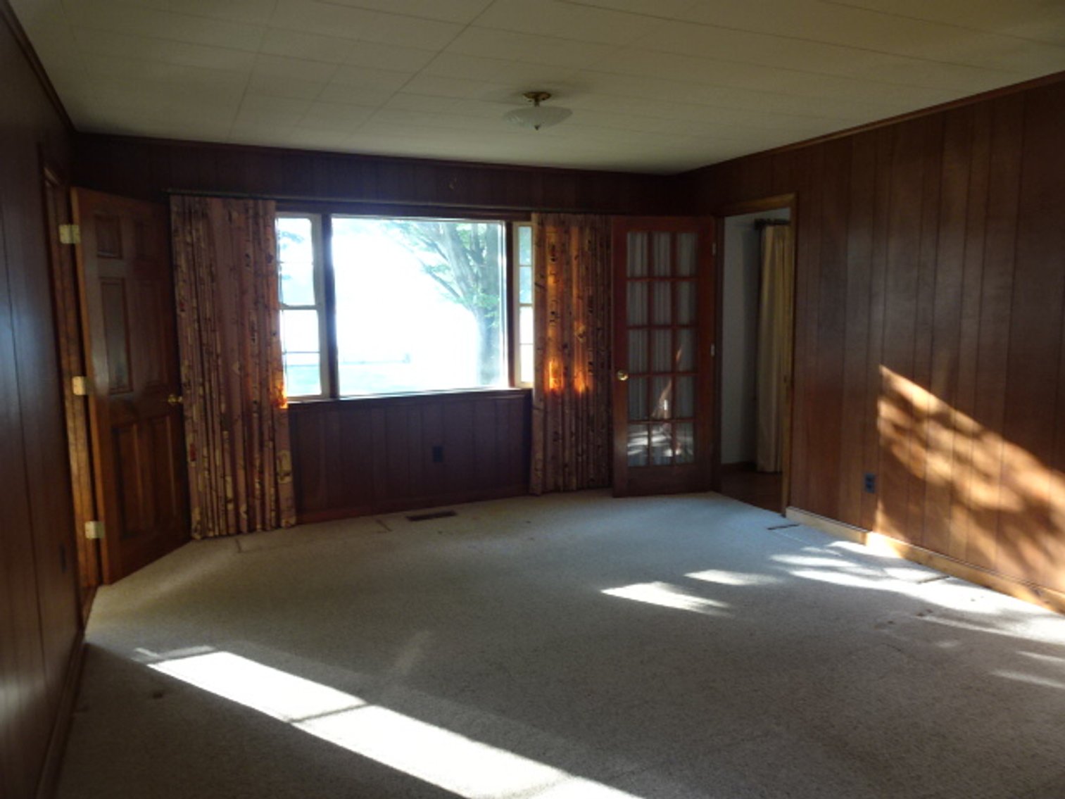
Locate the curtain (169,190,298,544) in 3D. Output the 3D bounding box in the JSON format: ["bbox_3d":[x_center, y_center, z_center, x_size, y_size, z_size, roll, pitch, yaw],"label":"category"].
[{"bbox_3d":[-1.850,-0.185,4.572,0.620,2.060,0.100,-4,8,-25],"label":"curtain"}]

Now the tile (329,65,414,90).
[{"bbox_3d":[-0.695,-1.385,3.174,0.305,0.018,0.305,-5,8,-26],"label":"tile"}]

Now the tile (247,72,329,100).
[{"bbox_3d":[-1.101,-1.394,3.293,0.305,0.018,0.305,-5,8,-26],"label":"tile"}]

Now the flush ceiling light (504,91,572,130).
[{"bbox_3d":[0.027,-1.349,3.471,0.320,0.165,0.320,-1,7,0],"label":"flush ceiling light"}]

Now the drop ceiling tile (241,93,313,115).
[{"bbox_3d":[-1.232,-1.426,3.561,0.305,0.018,0.305,-5,8,-26],"label":"drop ceiling tile"}]

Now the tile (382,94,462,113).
[{"bbox_3d":[-0.541,-1.441,3.579,0.305,0.018,0.305,-5,8,-26],"label":"tile"}]

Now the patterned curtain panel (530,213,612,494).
[{"bbox_3d":[0.307,-0.318,5.468,0.710,2.040,0.120,-5,8,-26],"label":"patterned curtain panel"}]

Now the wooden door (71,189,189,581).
[{"bbox_3d":[-2.175,-0.085,4.065,0.040,2.015,0.710,1,8,9],"label":"wooden door"}]

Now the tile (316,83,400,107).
[{"bbox_3d":[-0.805,-1.399,3.384,0.308,0.020,0.308,-4,8,-25],"label":"tile"}]

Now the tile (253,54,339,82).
[{"bbox_3d":[-0.961,-1.344,2.989,0.308,0.020,0.308,-4,8,-25],"label":"tile"}]

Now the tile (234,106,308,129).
[{"bbox_3d":[-1.339,-1.446,3.774,0.308,0.020,0.308,-4,8,-25],"label":"tile"}]

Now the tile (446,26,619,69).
[{"bbox_3d":[-0.002,-1.353,2.835,0.610,0.018,0.305,-5,8,-26],"label":"tile"}]

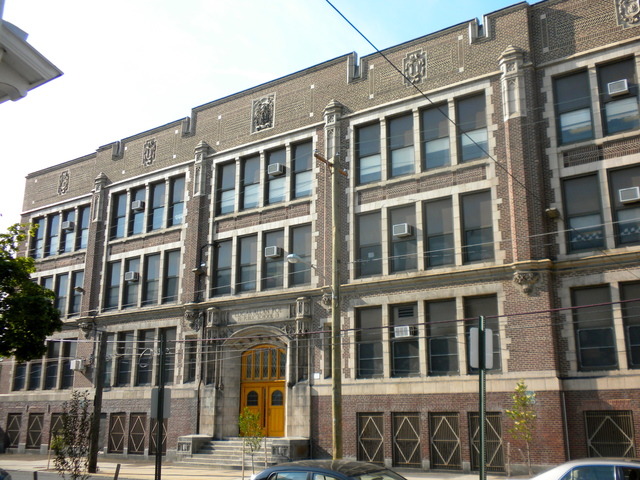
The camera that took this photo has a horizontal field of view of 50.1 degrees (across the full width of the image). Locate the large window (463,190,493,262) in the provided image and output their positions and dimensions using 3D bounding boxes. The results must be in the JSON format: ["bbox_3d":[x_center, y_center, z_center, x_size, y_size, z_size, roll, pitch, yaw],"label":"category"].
[{"bbox_3d":[6.171,-0.502,26.630,1.230,2.780,0.200,-10,-18,34],"label":"large window"}]

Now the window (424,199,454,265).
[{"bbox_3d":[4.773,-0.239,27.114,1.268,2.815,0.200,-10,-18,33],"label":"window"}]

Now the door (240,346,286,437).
[{"bbox_3d":[-2.694,7.024,32.168,2.987,4.287,0.500,-10,-18,34],"label":"door"}]

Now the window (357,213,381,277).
[{"bbox_3d":[2.196,0.211,29.438,1.309,2.852,0.220,-10,-18,34],"label":"window"}]

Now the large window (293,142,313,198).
[{"bbox_3d":[-0.822,-3.379,33.398,1.320,2.930,0.250,-10,-18,34],"label":"large window"}]

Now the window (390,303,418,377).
[{"bbox_3d":[3.489,4.005,27.451,1.309,2.914,0.220,-10,-18,34],"label":"window"}]

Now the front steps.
[{"bbox_3d":[-3.735,9.187,29.707,5.900,1.100,2.500,-10,-18,34],"label":"front steps"}]

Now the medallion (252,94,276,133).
[{"bbox_3d":[-2.900,-6.420,34.697,1.480,1.820,0.180,-10,-18,34],"label":"medallion"}]

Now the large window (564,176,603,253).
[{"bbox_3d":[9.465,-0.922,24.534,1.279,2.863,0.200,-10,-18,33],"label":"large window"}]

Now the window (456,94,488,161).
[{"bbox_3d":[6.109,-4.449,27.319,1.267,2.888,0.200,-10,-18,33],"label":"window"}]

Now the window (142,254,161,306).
[{"bbox_3d":[-9.070,2.186,37.224,1.309,2.852,0.220,-10,-18,34],"label":"window"}]

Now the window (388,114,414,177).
[{"bbox_3d":[3.622,-4.154,30.352,1.340,2.930,0.250,-10,-18,34],"label":"window"}]

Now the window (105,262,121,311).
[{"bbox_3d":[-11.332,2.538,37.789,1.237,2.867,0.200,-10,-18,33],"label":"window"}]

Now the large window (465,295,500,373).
[{"bbox_3d":[6.125,3.520,25.619,1.230,2.780,0.200,-10,-18,34],"label":"large window"}]

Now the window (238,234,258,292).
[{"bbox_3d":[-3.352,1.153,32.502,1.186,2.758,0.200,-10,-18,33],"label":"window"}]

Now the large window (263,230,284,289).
[{"bbox_3d":[-2.134,0.970,32.431,1.309,2.852,0.220,-10,-18,34],"label":"large window"}]

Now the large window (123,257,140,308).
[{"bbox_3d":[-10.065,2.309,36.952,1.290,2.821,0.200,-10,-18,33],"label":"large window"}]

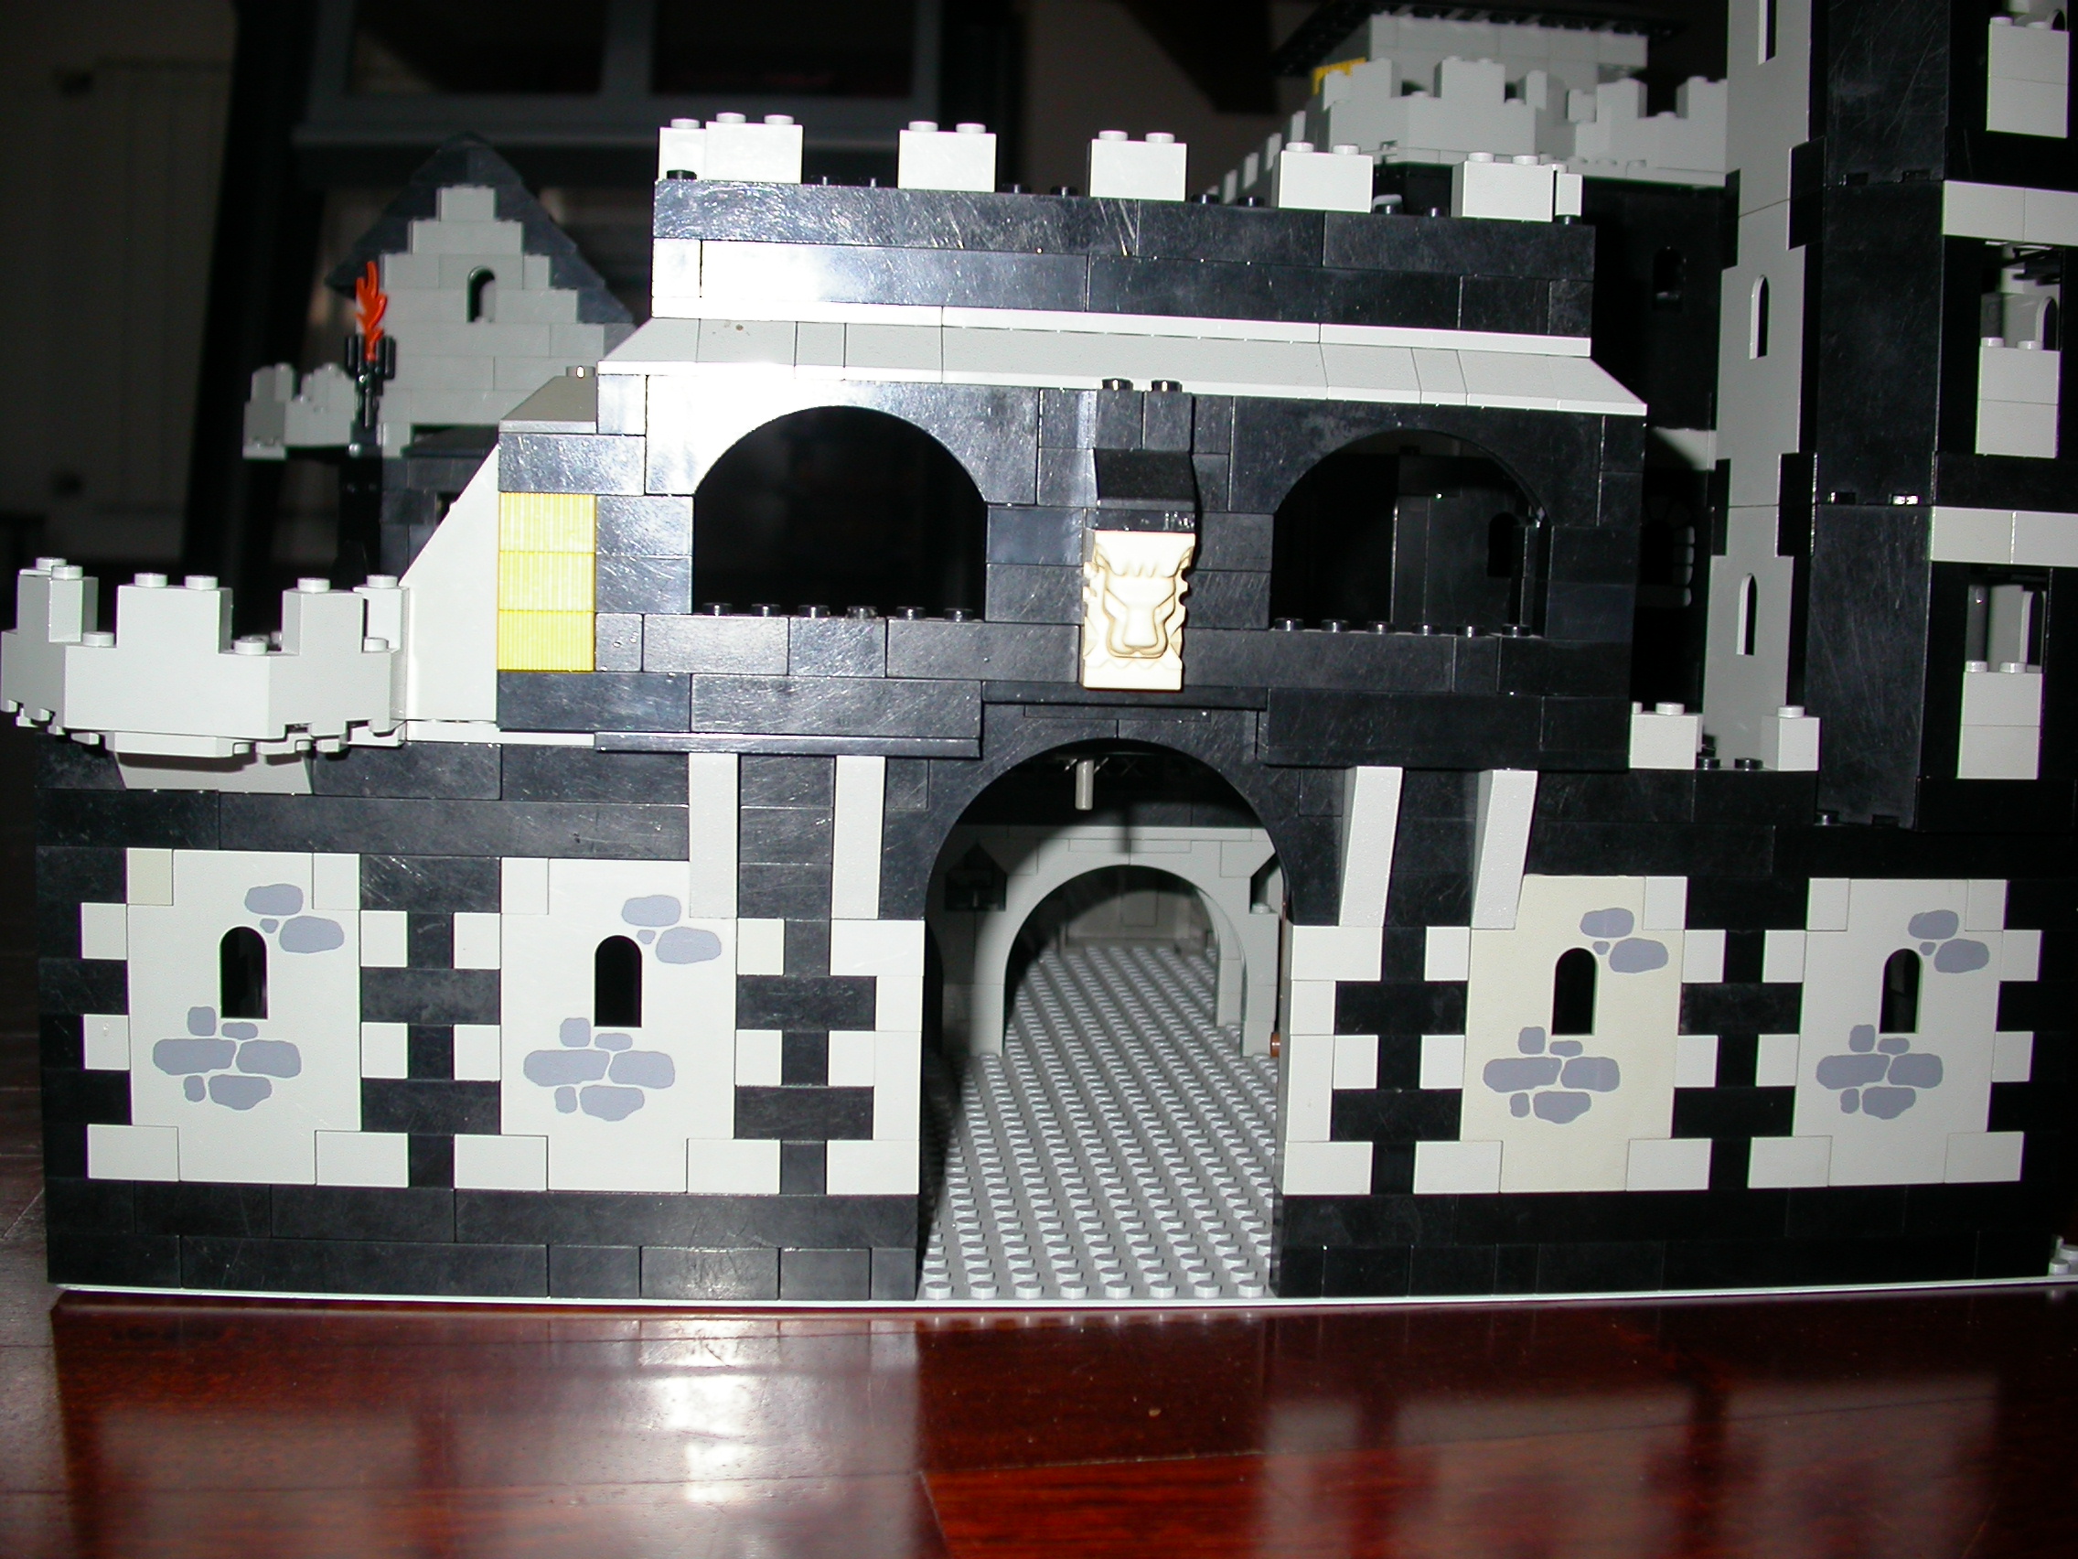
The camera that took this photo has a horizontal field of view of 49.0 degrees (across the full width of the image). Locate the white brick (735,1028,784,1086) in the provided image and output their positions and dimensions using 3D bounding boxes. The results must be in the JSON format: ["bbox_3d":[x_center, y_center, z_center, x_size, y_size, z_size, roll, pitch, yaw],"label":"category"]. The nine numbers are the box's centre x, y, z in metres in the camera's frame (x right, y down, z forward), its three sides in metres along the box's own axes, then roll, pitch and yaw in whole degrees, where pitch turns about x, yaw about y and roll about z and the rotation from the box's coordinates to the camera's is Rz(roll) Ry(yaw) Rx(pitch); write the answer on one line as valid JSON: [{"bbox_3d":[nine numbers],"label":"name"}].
[{"bbox_3d":[-0.048,0.048,0.396,0.008,0.010,0.008,1,5,-6],"label":"white brick"}]

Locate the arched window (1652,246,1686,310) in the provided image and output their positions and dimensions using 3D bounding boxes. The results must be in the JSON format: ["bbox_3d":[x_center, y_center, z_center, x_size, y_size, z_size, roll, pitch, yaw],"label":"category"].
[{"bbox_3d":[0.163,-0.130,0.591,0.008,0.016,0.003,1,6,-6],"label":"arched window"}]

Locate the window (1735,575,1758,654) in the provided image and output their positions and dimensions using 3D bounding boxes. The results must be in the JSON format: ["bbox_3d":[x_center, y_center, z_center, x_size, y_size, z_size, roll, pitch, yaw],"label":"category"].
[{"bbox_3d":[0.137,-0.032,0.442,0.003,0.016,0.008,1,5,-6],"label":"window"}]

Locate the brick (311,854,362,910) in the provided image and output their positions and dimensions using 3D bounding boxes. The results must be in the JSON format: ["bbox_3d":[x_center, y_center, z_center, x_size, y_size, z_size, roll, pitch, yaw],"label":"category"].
[{"bbox_3d":[-0.119,0.017,0.389,0.008,0.010,0.008,1,5,-6],"label":"brick"}]

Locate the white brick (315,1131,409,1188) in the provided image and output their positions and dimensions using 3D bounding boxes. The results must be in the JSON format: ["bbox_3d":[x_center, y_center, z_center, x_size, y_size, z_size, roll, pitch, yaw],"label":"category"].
[{"bbox_3d":[-0.116,0.064,0.392,0.016,0.010,0.008,1,5,-6],"label":"white brick"}]

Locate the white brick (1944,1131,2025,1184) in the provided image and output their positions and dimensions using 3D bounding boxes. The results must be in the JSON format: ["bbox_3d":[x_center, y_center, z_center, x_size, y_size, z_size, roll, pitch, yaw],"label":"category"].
[{"bbox_3d":[0.176,0.070,0.430,0.016,0.010,0.008,1,5,-6],"label":"white brick"}]

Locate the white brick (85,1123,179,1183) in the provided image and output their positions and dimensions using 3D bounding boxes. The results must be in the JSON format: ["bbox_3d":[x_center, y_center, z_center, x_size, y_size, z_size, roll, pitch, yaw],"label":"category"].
[{"bbox_3d":[-0.156,0.064,0.395,0.016,0.010,0.008,1,5,-6],"label":"white brick"}]

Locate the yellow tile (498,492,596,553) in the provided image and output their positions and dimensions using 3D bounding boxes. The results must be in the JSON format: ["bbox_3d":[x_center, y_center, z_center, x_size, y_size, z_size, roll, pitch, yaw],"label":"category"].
[{"bbox_3d":[-0.081,-0.042,0.379,0.016,0.010,0.008,1,5,-6],"label":"yellow tile"}]

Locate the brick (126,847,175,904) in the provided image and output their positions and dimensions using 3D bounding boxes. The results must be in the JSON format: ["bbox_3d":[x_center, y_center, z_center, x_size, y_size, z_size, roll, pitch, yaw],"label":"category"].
[{"bbox_3d":[-0.150,0.016,0.388,0.008,0.010,0.008,1,5,-6],"label":"brick"}]

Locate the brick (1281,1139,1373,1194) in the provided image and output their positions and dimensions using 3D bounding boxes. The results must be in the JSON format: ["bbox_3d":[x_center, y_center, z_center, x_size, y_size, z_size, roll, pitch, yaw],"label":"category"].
[{"bbox_3d":[0.050,0.068,0.406,0.016,0.011,0.008,1,5,-6],"label":"brick"}]

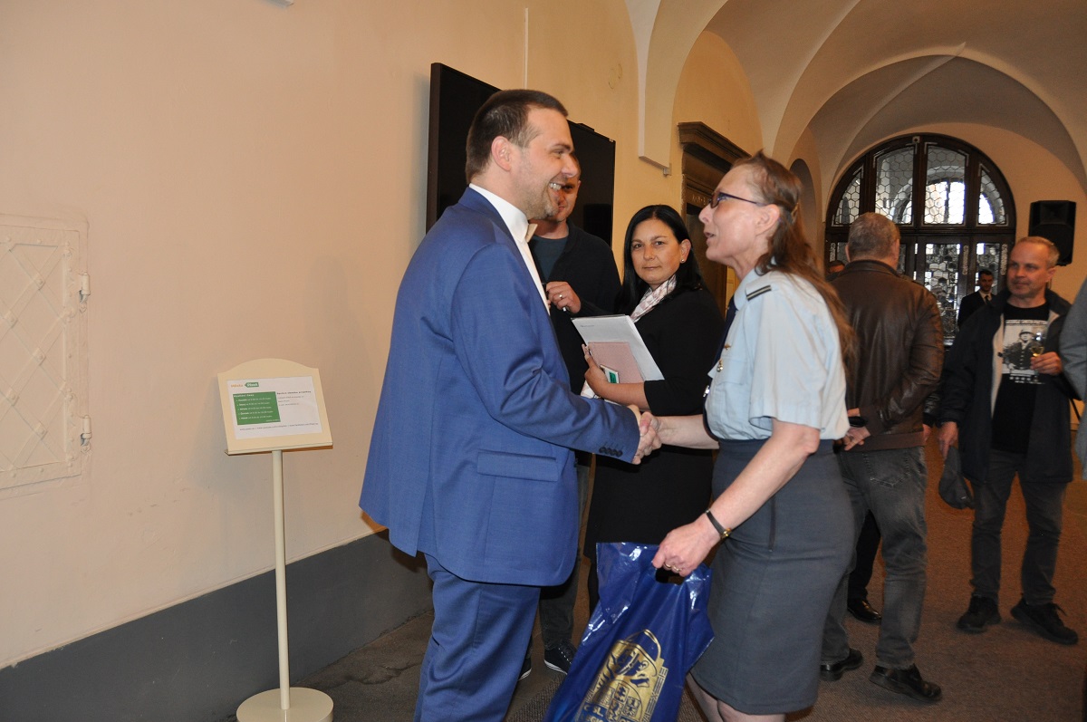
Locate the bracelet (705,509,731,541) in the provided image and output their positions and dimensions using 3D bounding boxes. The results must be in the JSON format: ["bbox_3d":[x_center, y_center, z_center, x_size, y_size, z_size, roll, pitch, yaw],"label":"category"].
[{"bbox_3d":[0.337,0.316,1.745,0.020,0.062,0.055,-41,-18,-9],"label":"bracelet"}]

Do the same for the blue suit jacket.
[{"bbox_3d":[-0.094,0.046,1.900,0.570,0.790,0.530,0,4,-10],"label":"blue suit jacket"}]

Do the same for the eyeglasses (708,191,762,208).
[{"bbox_3d":[0.423,-0.323,1.928,0.138,0.042,0.137,17,4,1],"label":"eyeglasses"}]

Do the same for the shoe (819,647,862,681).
[{"bbox_3d":[1.160,1.153,3.500,0.285,0.105,0.105,-3,5,-42],"label":"shoe"}]

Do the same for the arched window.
[{"bbox_3d":[5.129,-1.675,12.300,2.480,2.800,0.200,2,4,14],"label":"arched window"}]

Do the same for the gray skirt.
[{"bbox_3d":[0.501,0.448,1.980,0.320,0.580,0.380,1,4,10],"label":"gray skirt"}]

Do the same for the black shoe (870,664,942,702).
[{"bbox_3d":[1.340,1.161,3.330,0.285,0.110,0.105,4,5,42],"label":"black shoe"}]

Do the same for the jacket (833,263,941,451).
[{"bbox_3d":[1.208,-0.030,3.320,0.520,0.670,0.330,3,5,36],"label":"jacket"}]

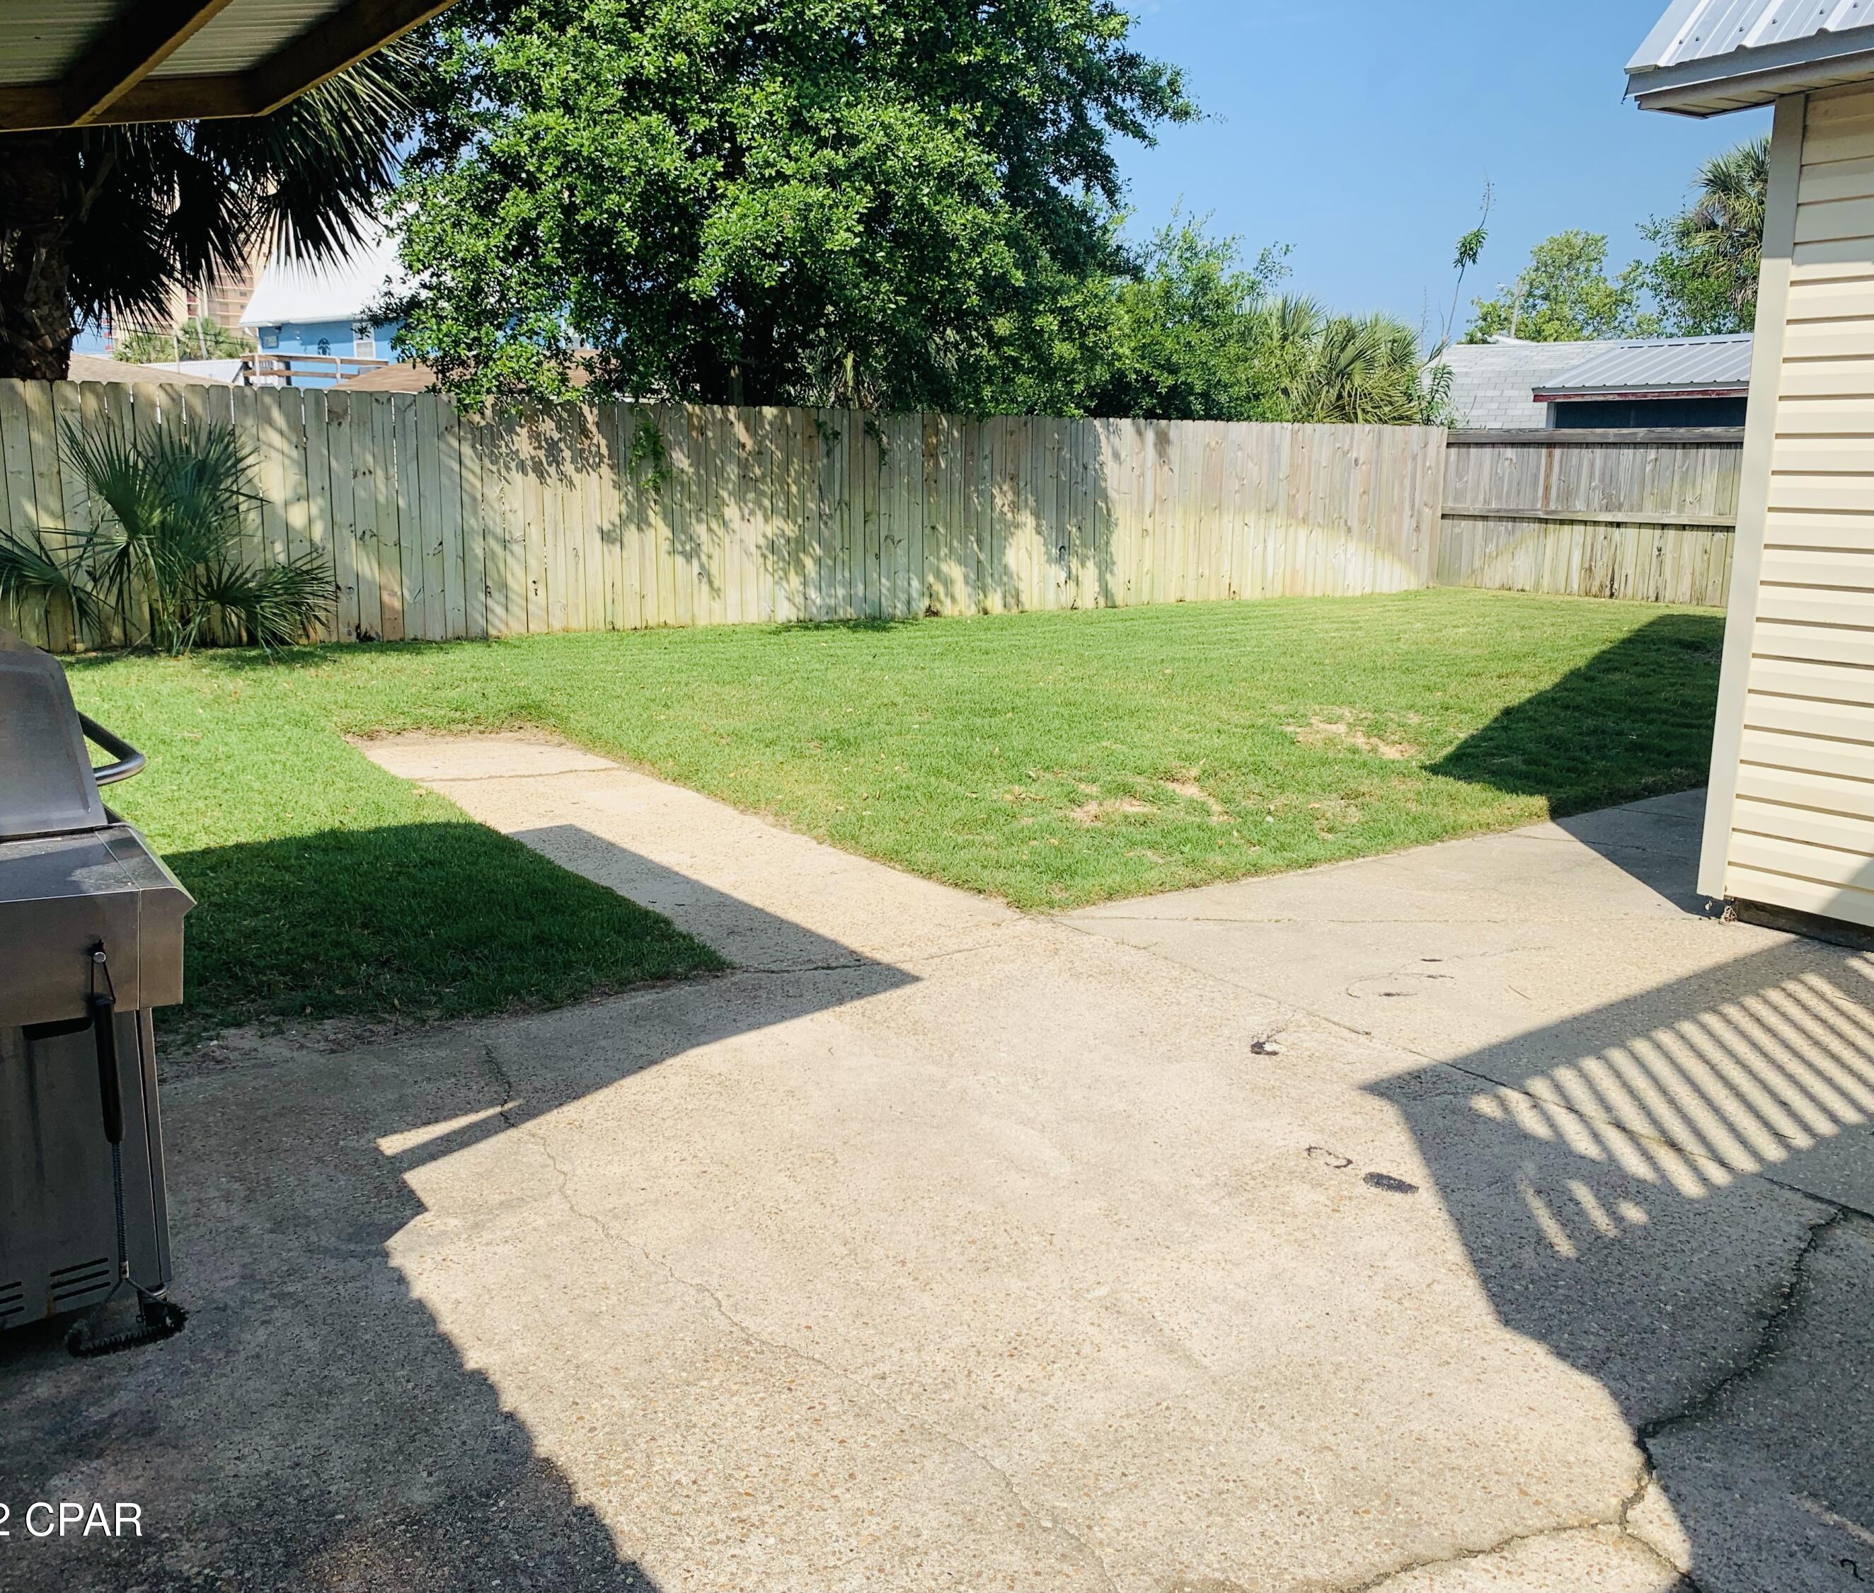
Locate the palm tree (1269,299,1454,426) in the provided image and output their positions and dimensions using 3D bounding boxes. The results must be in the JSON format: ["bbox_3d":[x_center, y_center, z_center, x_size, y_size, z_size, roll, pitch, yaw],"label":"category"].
[{"bbox_3d":[5.184,-4.432,20.005,2.450,3.410,2.450,1,12,0],"label":"palm tree"}]

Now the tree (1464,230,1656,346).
[{"bbox_3d":[13.255,-8.983,34.871,4.460,6.480,4.460,1,12,0],"label":"tree"}]

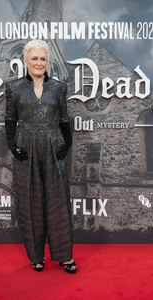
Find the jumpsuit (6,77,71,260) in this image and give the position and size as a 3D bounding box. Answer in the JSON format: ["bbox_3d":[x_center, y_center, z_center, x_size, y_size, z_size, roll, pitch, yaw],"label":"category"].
[{"bbox_3d":[-0.272,0.130,2.287,0.500,1.420,0.290,-1,3,-12],"label":"jumpsuit"}]

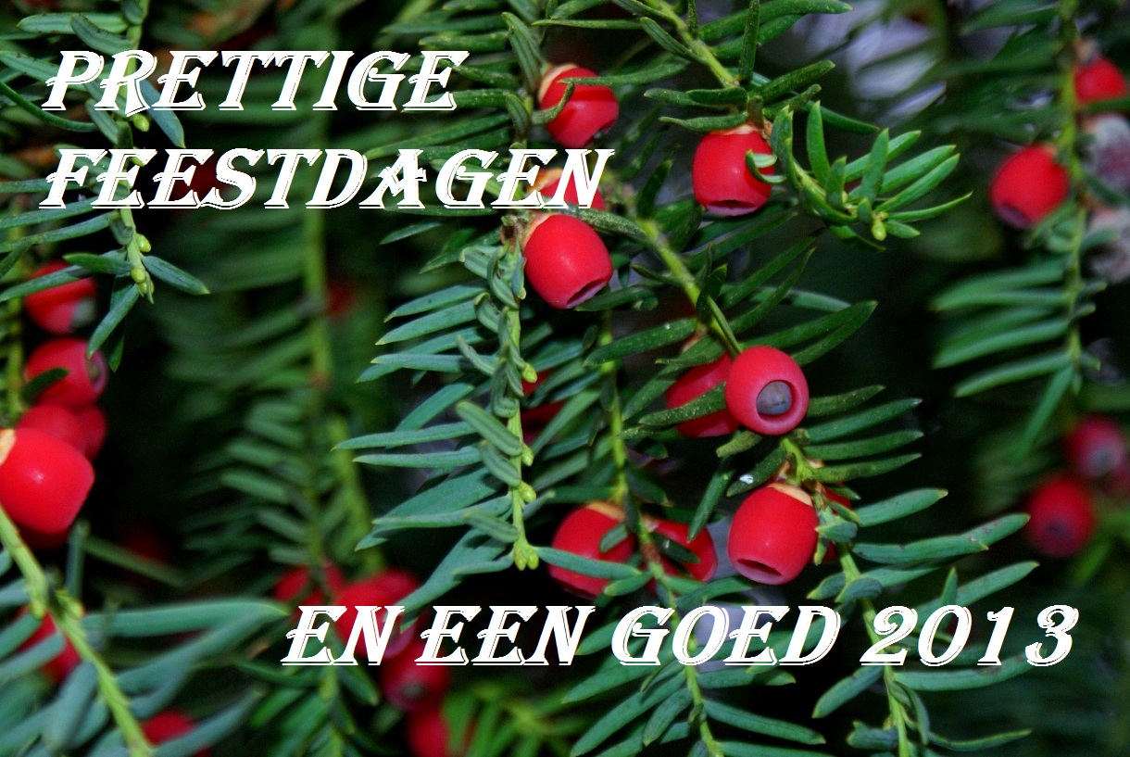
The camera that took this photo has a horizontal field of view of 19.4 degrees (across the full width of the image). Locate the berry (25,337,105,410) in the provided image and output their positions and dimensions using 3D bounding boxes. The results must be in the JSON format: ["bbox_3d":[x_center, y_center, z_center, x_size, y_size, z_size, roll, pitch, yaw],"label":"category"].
[{"bbox_3d":[-0.069,-0.001,0.455,0.010,0.010,0.010,3,0,28],"label":"berry"}]

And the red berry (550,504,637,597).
[{"bbox_3d":[0.003,0.020,0.388,0.010,0.010,0.010,17,-6,0],"label":"red berry"}]

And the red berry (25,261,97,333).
[{"bbox_3d":[-0.070,-0.011,0.455,0.010,0.010,0.010,31,0,30],"label":"red berry"}]

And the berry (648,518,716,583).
[{"bbox_3d":[0.014,0.022,0.402,0.010,0.010,0.010,-24,-9,0],"label":"berry"}]

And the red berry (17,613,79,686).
[{"bbox_3d":[-0.071,0.037,0.455,0.010,0.010,0.010,-25,-18,0],"label":"red berry"}]

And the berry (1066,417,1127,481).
[{"bbox_3d":[0.087,0.011,0.540,0.010,0.010,0.010,0,28,-16],"label":"berry"}]

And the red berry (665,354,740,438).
[{"bbox_3d":[0.017,0.002,0.402,0.010,0.010,0.010,-6,-15,0],"label":"red berry"}]

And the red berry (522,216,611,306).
[{"bbox_3d":[0.000,-0.014,0.386,0.010,0.010,0.010,-43,-12,0],"label":"red berry"}]

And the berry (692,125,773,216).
[{"bbox_3d":[0.021,-0.026,0.412,0.010,0.010,0.010,7,-20,0],"label":"berry"}]

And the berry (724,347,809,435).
[{"bbox_3d":[0.024,0.001,0.398,0.010,0.010,0.010,0,13,-11],"label":"berry"}]

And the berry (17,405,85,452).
[{"bbox_3d":[-0.071,0.008,0.455,0.010,0.010,0.010,-6,-12,0],"label":"berry"}]

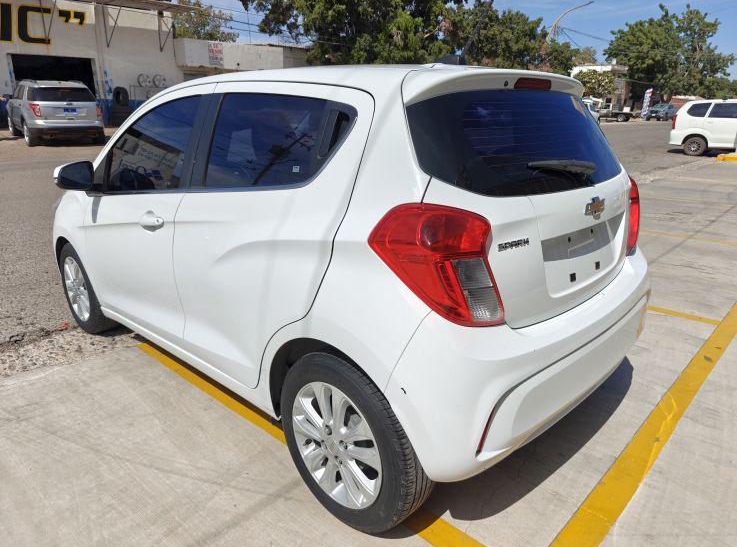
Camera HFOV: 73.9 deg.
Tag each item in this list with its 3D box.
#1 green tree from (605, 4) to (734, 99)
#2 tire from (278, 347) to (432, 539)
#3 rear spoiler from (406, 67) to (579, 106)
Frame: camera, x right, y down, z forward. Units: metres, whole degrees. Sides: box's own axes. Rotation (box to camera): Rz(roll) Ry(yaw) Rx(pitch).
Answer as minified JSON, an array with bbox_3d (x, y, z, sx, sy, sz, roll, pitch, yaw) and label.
[{"bbox_3d":[33.295,-23.593,54.000,12.200,11.200,11.000,12,22,31],"label":"green tree"},{"bbox_3d":[-0.050,0.528,1.632,0.585,0.580,0.190,14,22,41],"label":"tire"},{"bbox_3d":[0.502,-0.650,1.724,0.270,0.150,1.200,14,22,41],"label":"rear spoiler"}]

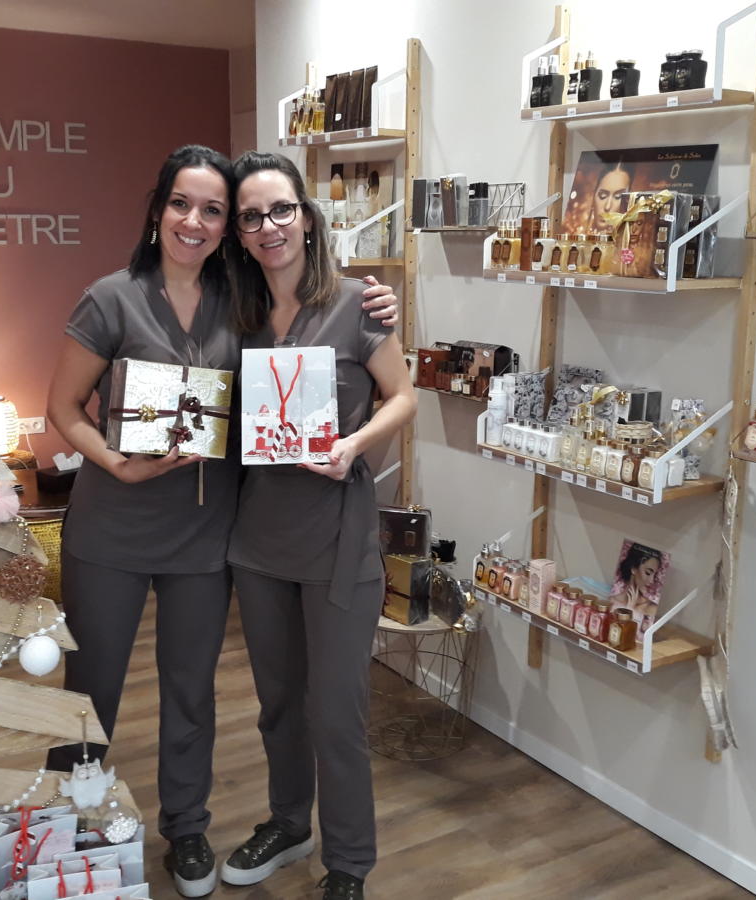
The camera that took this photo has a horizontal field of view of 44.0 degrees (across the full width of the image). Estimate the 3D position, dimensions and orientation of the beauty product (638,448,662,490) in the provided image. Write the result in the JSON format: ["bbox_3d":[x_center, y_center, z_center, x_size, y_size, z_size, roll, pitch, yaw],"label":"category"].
[{"bbox_3d":[0.586,0.039,1.981,0.041,0.081,0.041,-8,15,-31],"label":"beauty product"}]

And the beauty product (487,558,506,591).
[{"bbox_3d":[0.349,0.364,2.738,0.044,0.091,0.044,-8,15,-35],"label":"beauty product"}]

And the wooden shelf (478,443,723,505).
[{"bbox_3d":[0.527,0.037,2.299,0.243,0.029,0.571,-9,17,-36],"label":"wooden shelf"}]

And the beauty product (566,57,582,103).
[{"bbox_3d":[0.477,-0.873,2.211,0.041,0.112,0.038,-8,15,-34],"label":"beauty product"}]

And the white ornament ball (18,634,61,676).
[{"bbox_3d":[-0.741,0.450,2.050,0.091,0.091,0.091,-4,13,-21],"label":"white ornament ball"}]

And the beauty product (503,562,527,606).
[{"bbox_3d":[0.362,0.344,2.471,0.042,0.093,0.041,-9,16,-34],"label":"beauty product"}]

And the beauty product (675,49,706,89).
[{"bbox_3d":[0.715,-0.868,2.142,0.051,0.082,0.051,-8,15,-35],"label":"beauty product"}]

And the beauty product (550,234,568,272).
[{"bbox_3d":[0.466,-0.498,2.374,0.044,0.093,0.044,-8,15,-35],"label":"beauty product"}]

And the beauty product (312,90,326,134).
[{"bbox_3d":[-0.214,-1.216,3.373,0.046,0.146,0.044,-8,15,-35],"label":"beauty product"}]

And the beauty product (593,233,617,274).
[{"bbox_3d":[0.512,-0.443,2.118,0.043,0.091,0.046,0,12,0],"label":"beauty product"}]

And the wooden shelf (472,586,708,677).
[{"bbox_3d":[0.582,0.458,2.601,0.255,0.024,0.622,-8,15,-35],"label":"wooden shelf"}]

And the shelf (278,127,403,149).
[{"bbox_3d":[-0.123,-1.108,3.347,0.150,0.024,0.622,-8,15,-35],"label":"shelf"}]

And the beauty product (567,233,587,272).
[{"bbox_3d":[0.462,-0.450,2.149,0.036,0.089,0.036,-9,16,-35],"label":"beauty product"}]

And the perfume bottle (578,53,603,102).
[{"bbox_3d":[0.499,-0.867,2.187,0.038,0.120,0.037,-7,16,-30],"label":"perfume bottle"}]

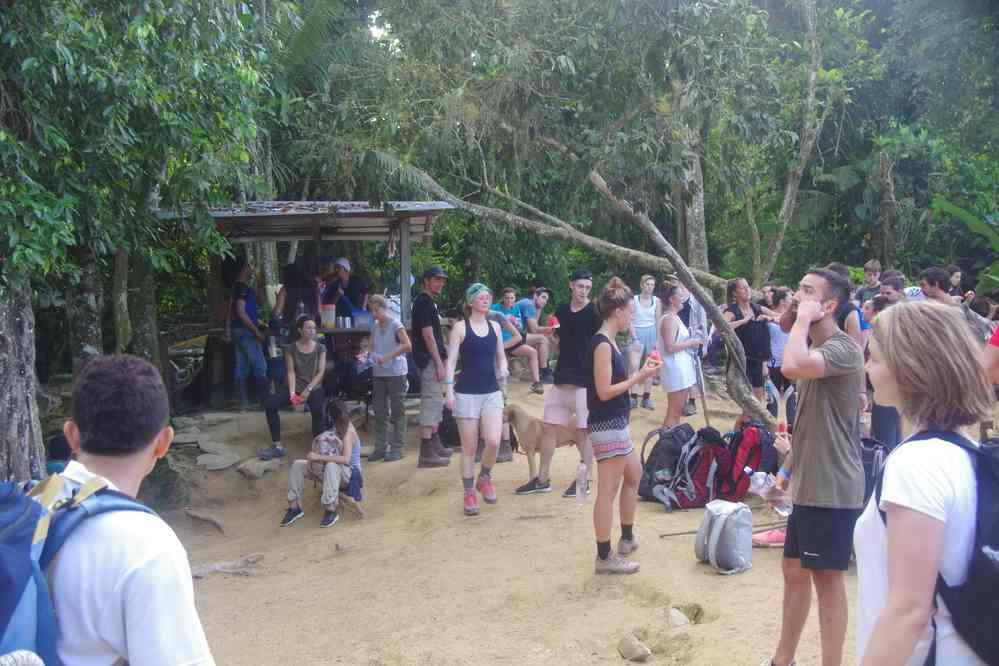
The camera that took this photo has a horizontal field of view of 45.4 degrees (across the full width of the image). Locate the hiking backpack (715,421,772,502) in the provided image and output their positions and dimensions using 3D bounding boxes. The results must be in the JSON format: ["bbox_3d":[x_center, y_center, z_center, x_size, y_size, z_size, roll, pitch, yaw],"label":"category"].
[{"bbox_3d":[1.830,0.964,8.950,0.360,0.570,0.320,2,3,37],"label":"hiking backpack"}]

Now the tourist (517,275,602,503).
[{"bbox_3d":[0.450,0.380,9.250,0.660,1.750,0.420,1,2,14],"label":"tourist"}]

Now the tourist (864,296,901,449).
[{"bbox_3d":[3.140,0.460,9.800,0.360,1.560,0.460,-1,2,-27],"label":"tourist"}]

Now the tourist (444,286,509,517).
[{"bbox_3d":[-0.163,0.464,8.450,0.460,1.640,0.480,0,2,-7],"label":"tourist"}]

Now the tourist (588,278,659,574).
[{"bbox_3d":[0.705,0.505,6.800,0.420,1.650,0.480,0,2,5],"label":"tourist"}]

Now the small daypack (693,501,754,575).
[{"bbox_3d":[1.267,1.148,6.750,0.250,0.400,0.300,1,2,21],"label":"small daypack"}]

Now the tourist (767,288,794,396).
[{"bbox_3d":[2.720,0.370,11.500,0.450,1.580,0.340,1,2,30],"label":"tourist"}]

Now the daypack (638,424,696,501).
[{"bbox_3d":[1.260,0.980,9.000,0.300,0.500,0.310,13,2,17],"label":"daypack"}]

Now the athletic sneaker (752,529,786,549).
[{"bbox_3d":[1.670,1.265,7.350,0.270,0.120,0.105,0,2,-3],"label":"athletic sneaker"}]

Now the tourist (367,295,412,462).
[{"bbox_3d":[-1.028,0.421,11.150,0.430,1.550,0.330,1,2,34],"label":"tourist"}]

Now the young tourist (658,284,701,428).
[{"bbox_3d":[1.685,0.333,11.050,0.380,1.620,0.430,0,2,-7],"label":"young tourist"}]

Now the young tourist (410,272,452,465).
[{"bbox_3d":[-0.600,0.300,10.600,0.360,1.770,0.480,1,2,19],"label":"young tourist"}]

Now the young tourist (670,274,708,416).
[{"bbox_3d":[2.290,0.130,14.500,0.500,1.710,0.360,1,2,30],"label":"young tourist"}]

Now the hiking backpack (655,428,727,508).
[{"bbox_3d":[1.422,0.988,8.700,0.380,0.570,0.330,7,0,-30],"label":"hiking backpack"}]

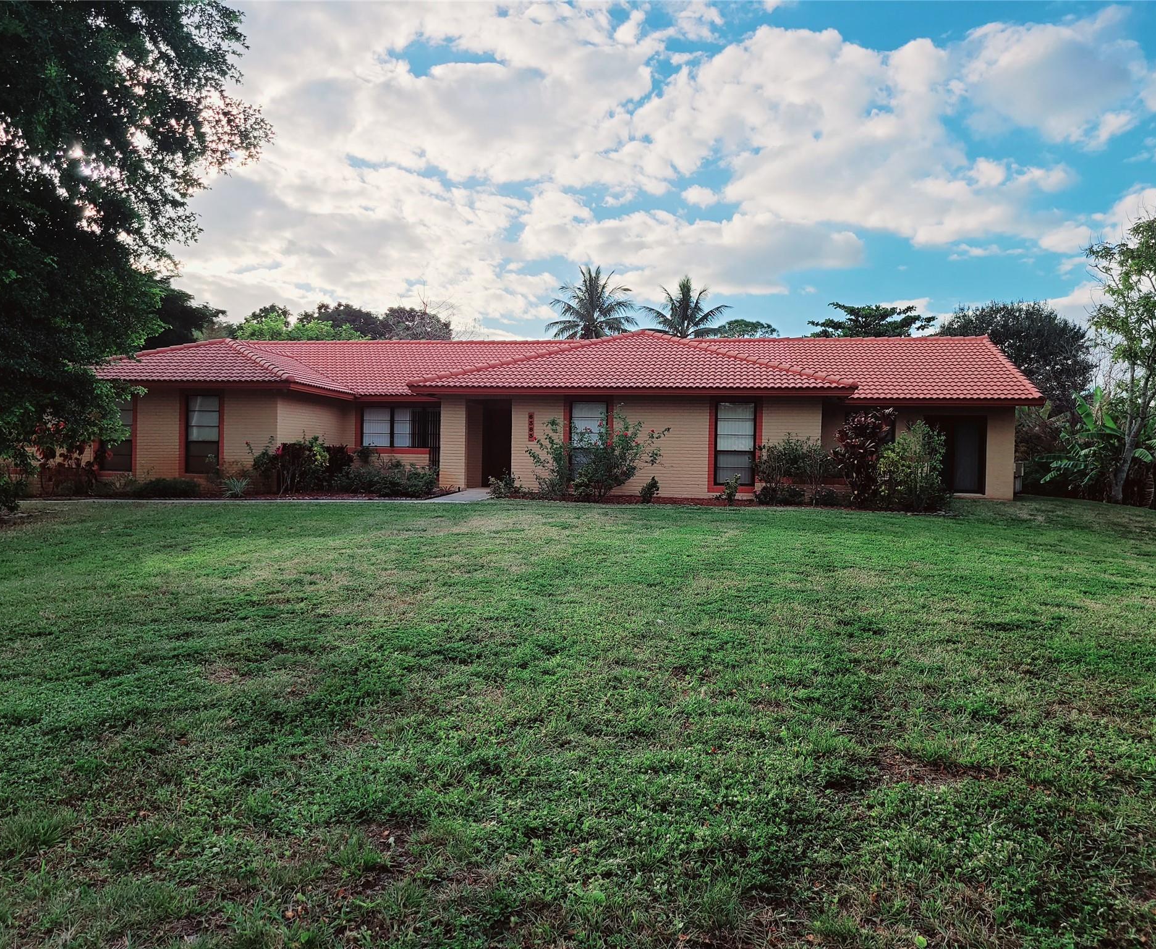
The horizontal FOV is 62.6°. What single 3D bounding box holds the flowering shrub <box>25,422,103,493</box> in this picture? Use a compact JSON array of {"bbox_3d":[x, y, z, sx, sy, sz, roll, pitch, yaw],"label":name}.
[{"bbox_3d":[-11.509,-0.377,21.299,1.650,1.720,1.400,1,1,0],"label":"flowering shrub"}]

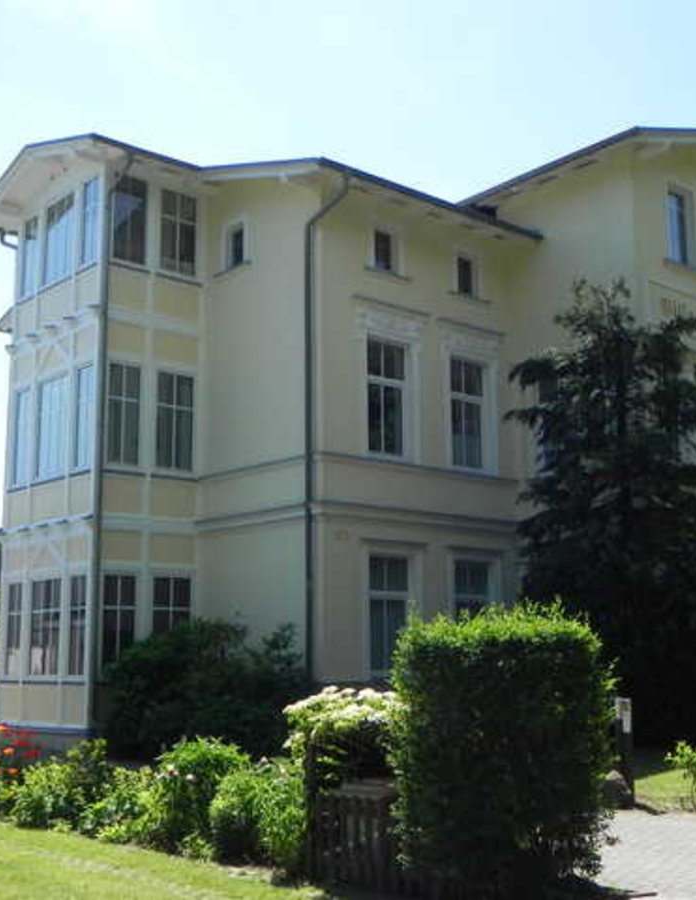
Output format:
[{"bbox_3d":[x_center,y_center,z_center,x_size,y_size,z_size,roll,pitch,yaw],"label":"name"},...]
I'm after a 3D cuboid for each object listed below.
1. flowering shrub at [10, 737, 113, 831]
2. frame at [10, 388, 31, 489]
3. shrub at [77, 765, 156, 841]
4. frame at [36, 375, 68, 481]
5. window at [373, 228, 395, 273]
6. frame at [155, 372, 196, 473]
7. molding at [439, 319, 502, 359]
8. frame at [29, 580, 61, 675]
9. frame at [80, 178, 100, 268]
[{"bbox_3d":[-2.829,3.288,11.353,1.004,0.782,1.004,2,-10,-14],"label":"flowering shrub"},{"bbox_3d":[-6.141,-0.251,21.452,0.100,1.828,0.617,8,-14,-40],"label":"frame"},{"bbox_3d":[-2.140,3.229,10.618,0.739,0.601,0.600,1,-11,-11],"label":"shrub"},{"bbox_3d":[-5.294,-0.394,20.487,0.100,1.782,1.024,8,-14,-40],"label":"frame"},{"bbox_3d":[0.614,-3.449,19.793,0.450,0.720,0.120,8,-14,-40],"label":"window"},{"bbox_3d":[-3.142,-0.525,20.690,0.799,1.738,0.100,8,-13,-41],"label":"frame"},{"bbox_3d":[2.246,-1.935,20.278,1.654,0.603,0.187,8,-13,-40],"label":"molding"},{"bbox_3d":[-5.249,3.068,19.843,0.100,1.682,1.080,8,-14,-40],"label":"frame"},{"bbox_3d":[-4.513,-3.933,19.989,0.104,1.539,0.645,8,-13,-40],"label":"frame"}]

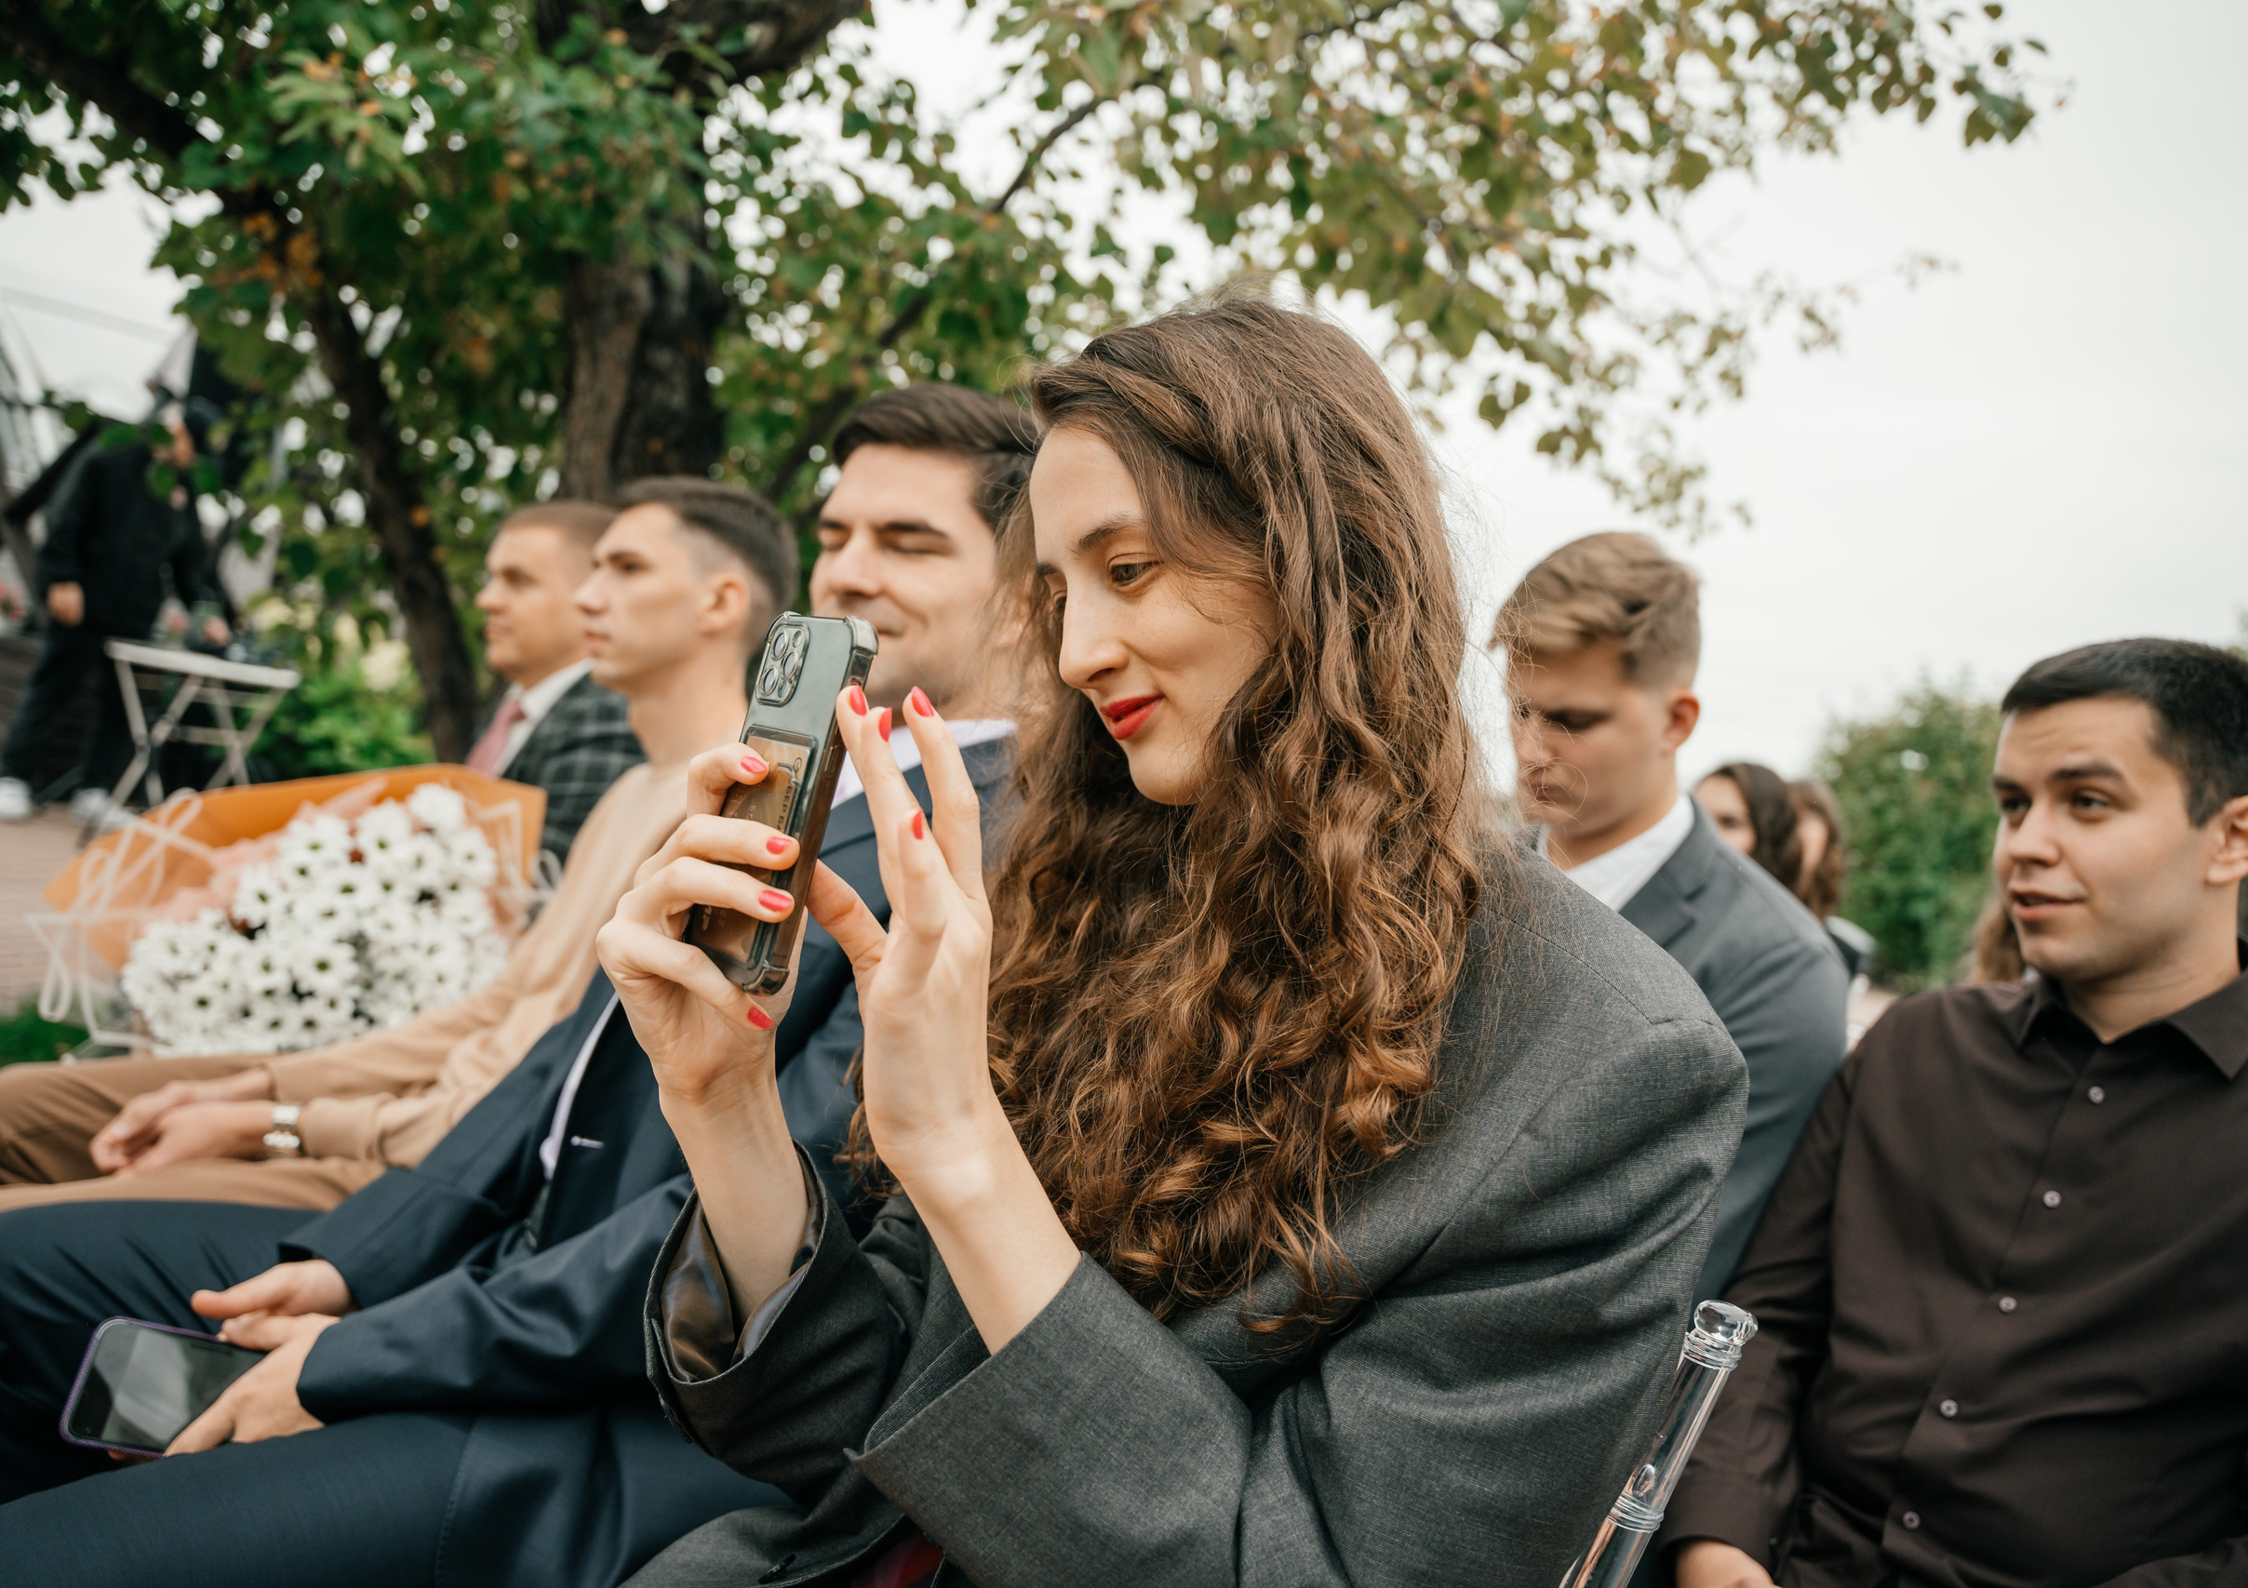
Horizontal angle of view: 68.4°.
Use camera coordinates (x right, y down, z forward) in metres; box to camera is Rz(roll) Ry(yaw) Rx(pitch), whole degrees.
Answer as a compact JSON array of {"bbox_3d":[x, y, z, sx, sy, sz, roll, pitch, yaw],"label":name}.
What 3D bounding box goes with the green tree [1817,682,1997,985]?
[{"bbox_3d":[7.056,0.318,14.500,2.400,2.600,2.400,11,3,33],"label":"green tree"}]

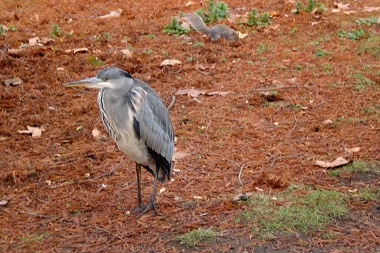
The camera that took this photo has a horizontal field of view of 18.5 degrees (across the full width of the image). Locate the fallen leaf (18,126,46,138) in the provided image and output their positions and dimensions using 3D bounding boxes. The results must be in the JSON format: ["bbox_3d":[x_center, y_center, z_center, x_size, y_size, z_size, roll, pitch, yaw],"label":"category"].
[{"bbox_3d":[-0.745,0.026,5.467,0.122,0.020,0.124,0,15,0],"label":"fallen leaf"}]

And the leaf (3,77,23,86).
[{"bbox_3d":[-0.988,-0.251,6.480,0.111,0.030,0.121,0,15,0],"label":"leaf"}]

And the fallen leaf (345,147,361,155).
[{"bbox_3d":[0.759,0.112,5.437,0.075,0.020,0.065,0,16,0],"label":"fallen leaf"}]

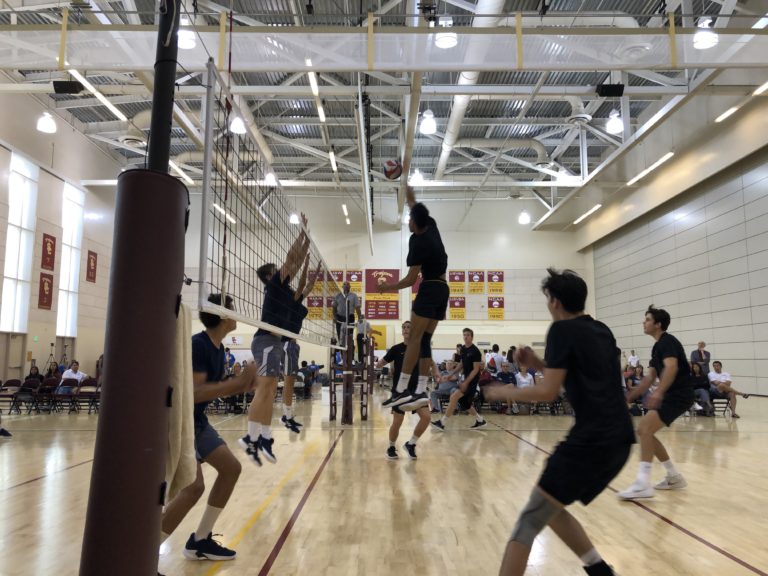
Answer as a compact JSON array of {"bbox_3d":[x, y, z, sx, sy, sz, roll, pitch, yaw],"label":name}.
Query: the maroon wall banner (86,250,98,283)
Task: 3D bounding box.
[{"bbox_3d":[-14.875,-1.056,31.697,0.030,1.540,1.030,0,-7,0],"label":"maroon wall banner"}]

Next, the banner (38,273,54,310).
[{"bbox_3d":[-14.868,0.181,27.352,0.030,1.540,1.030,0,-7,0],"label":"banner"}]

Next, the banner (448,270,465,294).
[{"bbox_3d":[4.881,-0.374,41.241,1.065,1.600,0.030,0,-7,0],"label":"banner"}]

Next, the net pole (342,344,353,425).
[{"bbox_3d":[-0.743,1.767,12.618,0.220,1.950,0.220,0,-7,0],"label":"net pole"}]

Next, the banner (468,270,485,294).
[{"bbox_3d":[6.157,-0.374,41.245,1.065,1.600,0.030,0,-7,0],"label":"banner"}]

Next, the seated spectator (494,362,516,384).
[{"bbox_3d":[3.015,2.435,15.179,0.520,1.235,0.820,0,-7,0],"label":"seated spectator"}]

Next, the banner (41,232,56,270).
[{"bbox_3d":[-14.864,-1.561,27.569,0.030,1.540,1.030,0,-7,0],"label":"banner"}]

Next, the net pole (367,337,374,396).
[{"bbox_3d":[-0.467,2.913,23.217,0.200,2.157,0.200,0,-7,0],"label":"net pole"}]

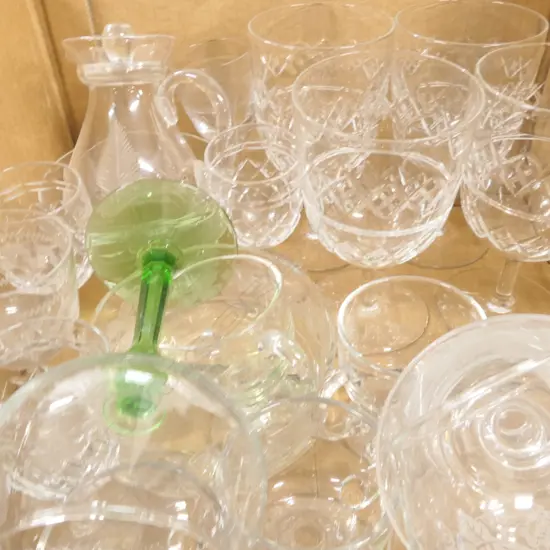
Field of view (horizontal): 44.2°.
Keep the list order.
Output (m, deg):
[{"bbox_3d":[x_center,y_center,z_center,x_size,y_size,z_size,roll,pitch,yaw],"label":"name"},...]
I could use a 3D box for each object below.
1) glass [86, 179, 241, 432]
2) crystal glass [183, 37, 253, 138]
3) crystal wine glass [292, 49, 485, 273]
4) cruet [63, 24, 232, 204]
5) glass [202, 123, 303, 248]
[{"bbox_3d":[-0.047,0.029,0.242,0.075,0.075,0.162,2,31,-5],"label":"glass"},{"bbox_3d":[-0.030,-0.076,0.432,0.050,0.136,0.050,-4,41,0],"label":"crystal glass"},{"bbox_3d":[0.053,-0.021,0.348,0.085,0.156,0.085,-4,41,0],"label":"crystal wine glass"},{"bbox_3d":[-0.074,-0.070,0.415,0.111,0.168,0.097,-3,41,0],"label":"cruet"},{"bbox_3d":[-0.009,-0.025,0.397,0.056,0.108,0.056,-4,41,0],"label":"glass"}]

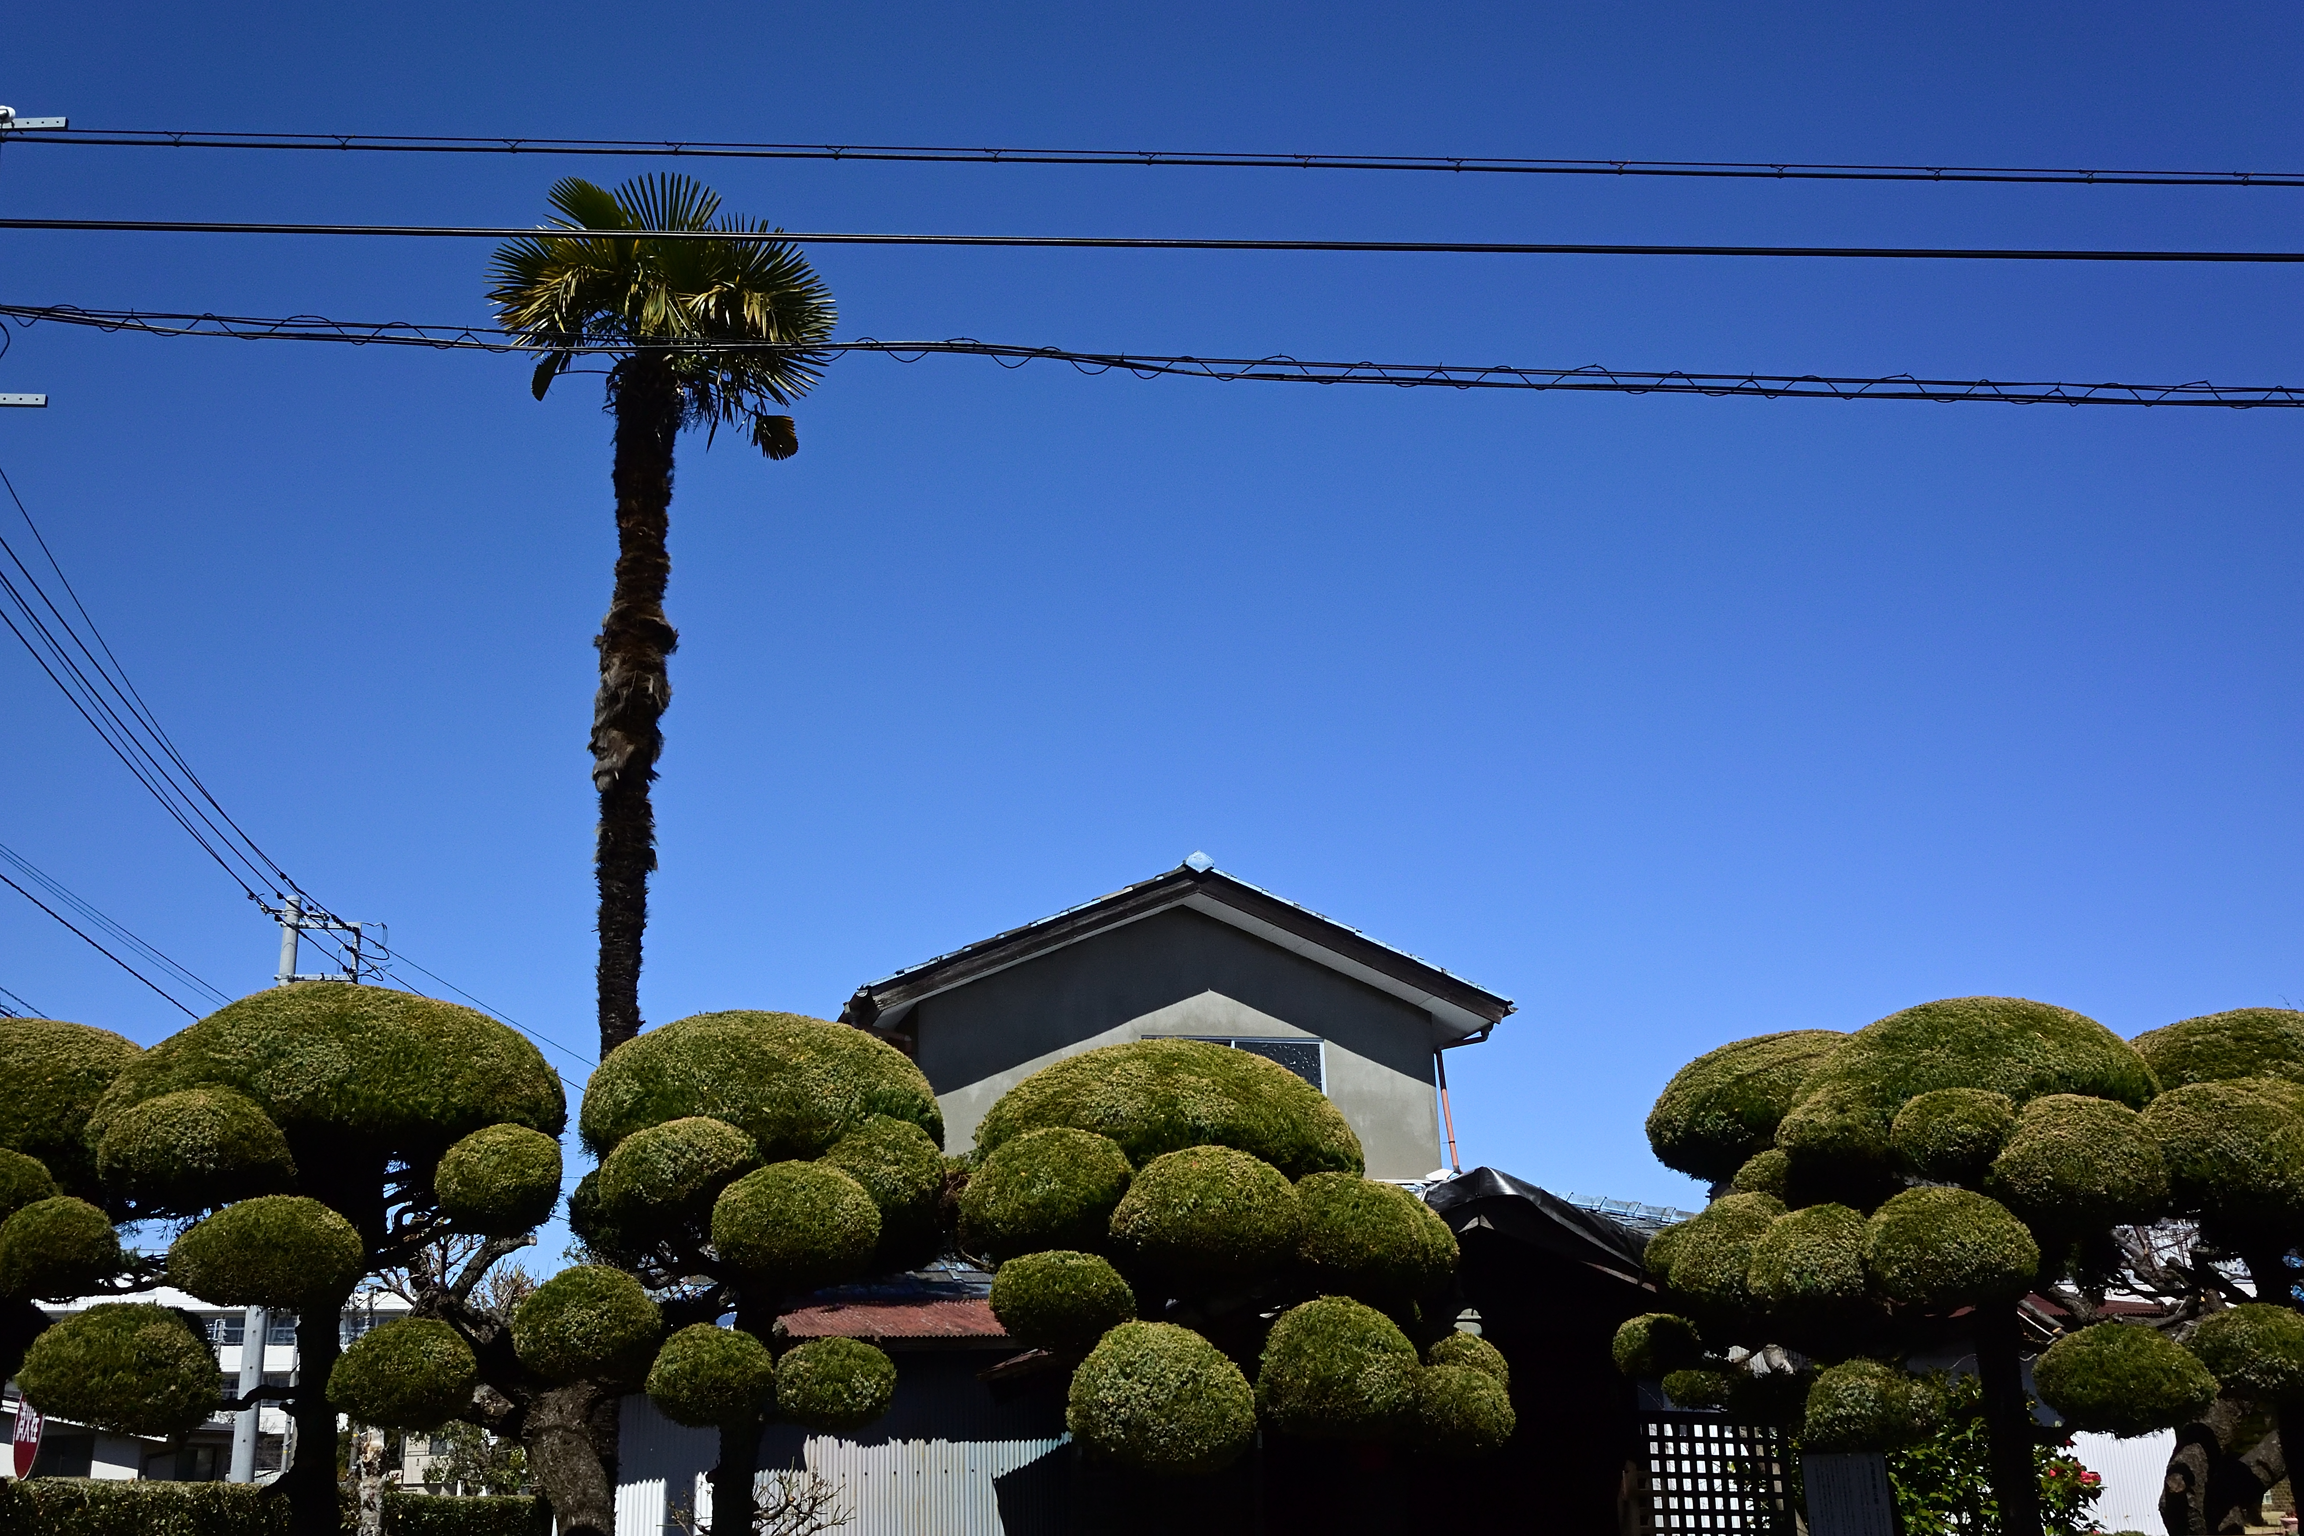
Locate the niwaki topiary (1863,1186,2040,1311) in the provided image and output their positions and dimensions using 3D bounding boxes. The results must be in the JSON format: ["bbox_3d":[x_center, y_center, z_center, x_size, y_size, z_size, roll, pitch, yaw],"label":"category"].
[{"bbox_3d":[3.302,1.992,9.000,0.722,0.504,0.701,-8,-19,18],"label":"niwaki topiary"}]

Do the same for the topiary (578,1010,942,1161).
[{"bbox_3d":[-1.619,1.326,9.000,1.489,0.628,1.266,2,-18,-12],"label":"topiary"}]

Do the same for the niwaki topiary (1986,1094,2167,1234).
[{"bbox_3d":[4.164,1.794,9.817,0.749,0.638,0.712,-8,-18,21],"label":"niwaki topiary"}]

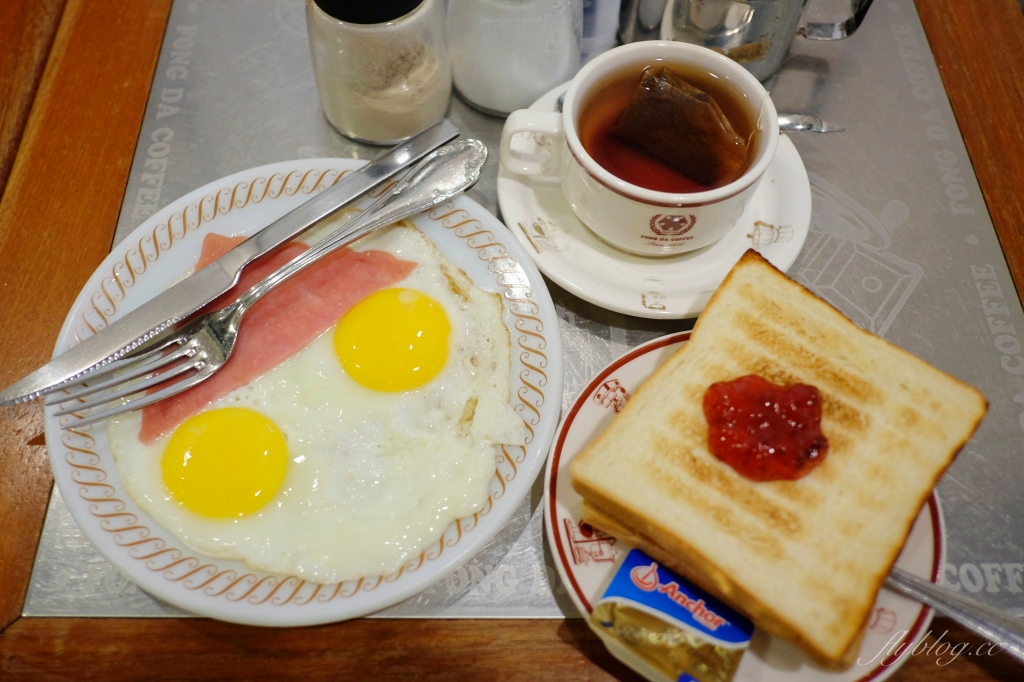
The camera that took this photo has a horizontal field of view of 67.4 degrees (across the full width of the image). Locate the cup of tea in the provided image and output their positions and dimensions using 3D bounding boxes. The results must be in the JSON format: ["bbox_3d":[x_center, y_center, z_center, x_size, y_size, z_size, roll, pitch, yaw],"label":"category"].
[{"bbox_3d":[0.053,-0.081,0.343,0.115,0.054,0.088,0,64,0],"label":"cup of tea"}]

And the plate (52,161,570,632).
[{"bbox_3d":[-0.082,0.011,0.325,0.208,0.020,0.208,0,64,0],"label":"plate"}]

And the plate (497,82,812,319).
[{"bbox_3d":[0.067,-0.070,0.365,0.144,0.020,0.144,0,64,0],"label":"plate"}]

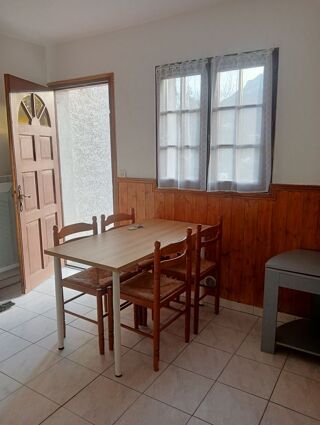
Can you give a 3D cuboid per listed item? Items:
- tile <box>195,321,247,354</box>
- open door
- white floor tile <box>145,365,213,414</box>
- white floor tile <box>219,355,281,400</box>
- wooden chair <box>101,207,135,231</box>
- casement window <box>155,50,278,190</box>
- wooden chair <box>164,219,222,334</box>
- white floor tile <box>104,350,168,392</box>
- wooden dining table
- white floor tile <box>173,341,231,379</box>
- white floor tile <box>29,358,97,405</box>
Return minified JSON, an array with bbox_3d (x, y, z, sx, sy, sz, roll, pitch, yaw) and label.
[{"bbox_3d":[0.478,0.969,2.687,0.330,0.010,0.330,7,13,31],"label":"tile"},{"bbox_3d":[-1.298,-0.289,3.666,0.045,2.080,0.785,2,12,14],"label":"open door"},{"bbox_3d":[0.124,1.083,2.134,0.330,0.010,0.330,7,13,31],"label":"white floor tile"},{"bbox_3d":[0.583,1.058,2.236,0.330,0.010,0.330,7,13,31],"label":"white floor tile"},{"bbox_3d":[-0.197,0.440,3.072,0.460,0.886,0.430,8,14,35],"label":"wooden chair"},{"bbox_3d":[0.423,-0.715,2.918,1.080,1.120,0.070,7,13,31],"label":"casement window"},{"bbox_3d":[0.230,0.471,2.898,0.460,0.886,0.430,7,14,34],"label":"wooden chair"},{"bbox_3d":[-0.158,1.050,2.308,0.330,0.010,0.330,7,13,31],"label":"white floor tile"},{"bbox_3d":[-0.161,0.559,2.810,0.670,0.754,1.280,7,14,34],"label":"wooden dining table"},{"bbox_3d":[0.301,1.026,2.410,0.330,0.010,0.330,7,13,31],"label":"white floor tile"},{"bbox_3d":[-0.617,1.075,2.205,0.330,0.010,0.330,7,13,31],"label":"white floor tile"}]

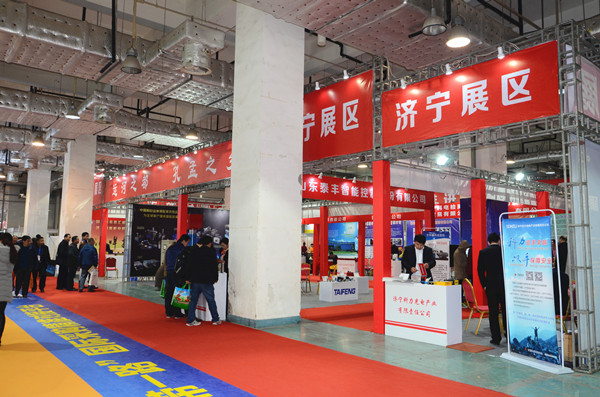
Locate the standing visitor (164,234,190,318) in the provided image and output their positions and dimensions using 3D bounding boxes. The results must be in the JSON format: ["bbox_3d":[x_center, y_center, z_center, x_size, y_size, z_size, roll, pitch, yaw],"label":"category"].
[{"bbox_3d":[-2.542,1.612,9.355,0.500,1.660,0.550,-5,-8,44],"label":"standing visitor"}]

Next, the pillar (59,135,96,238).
[{"bbox_3d":[-9.744,0.331,19.622,1.050,6.000,1.050,5,-7,-41],"label":"pillar"}]

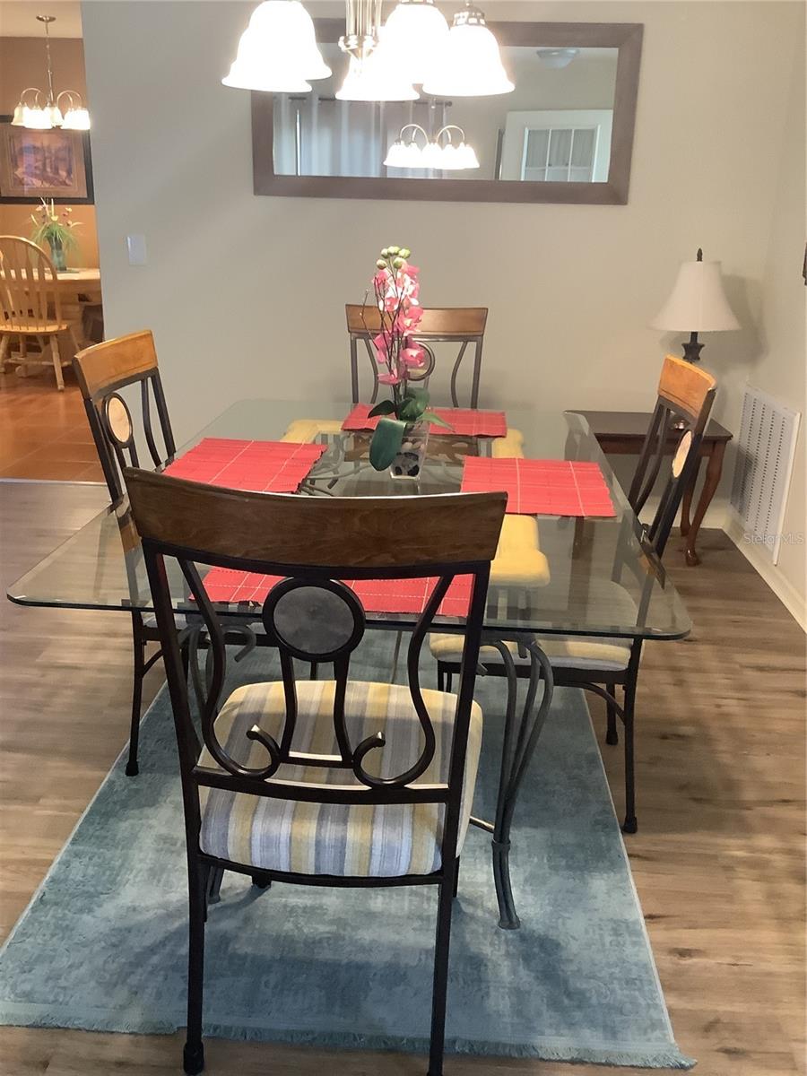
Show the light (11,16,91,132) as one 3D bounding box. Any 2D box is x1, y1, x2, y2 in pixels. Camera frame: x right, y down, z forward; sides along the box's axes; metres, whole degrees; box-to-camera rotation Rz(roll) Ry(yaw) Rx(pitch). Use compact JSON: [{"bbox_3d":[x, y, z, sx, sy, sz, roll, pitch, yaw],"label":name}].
[{"bbox_3d":[-2.456,-3.232,6.708,0.600,0.710,0.600,2,19,3],"label":"light"}]

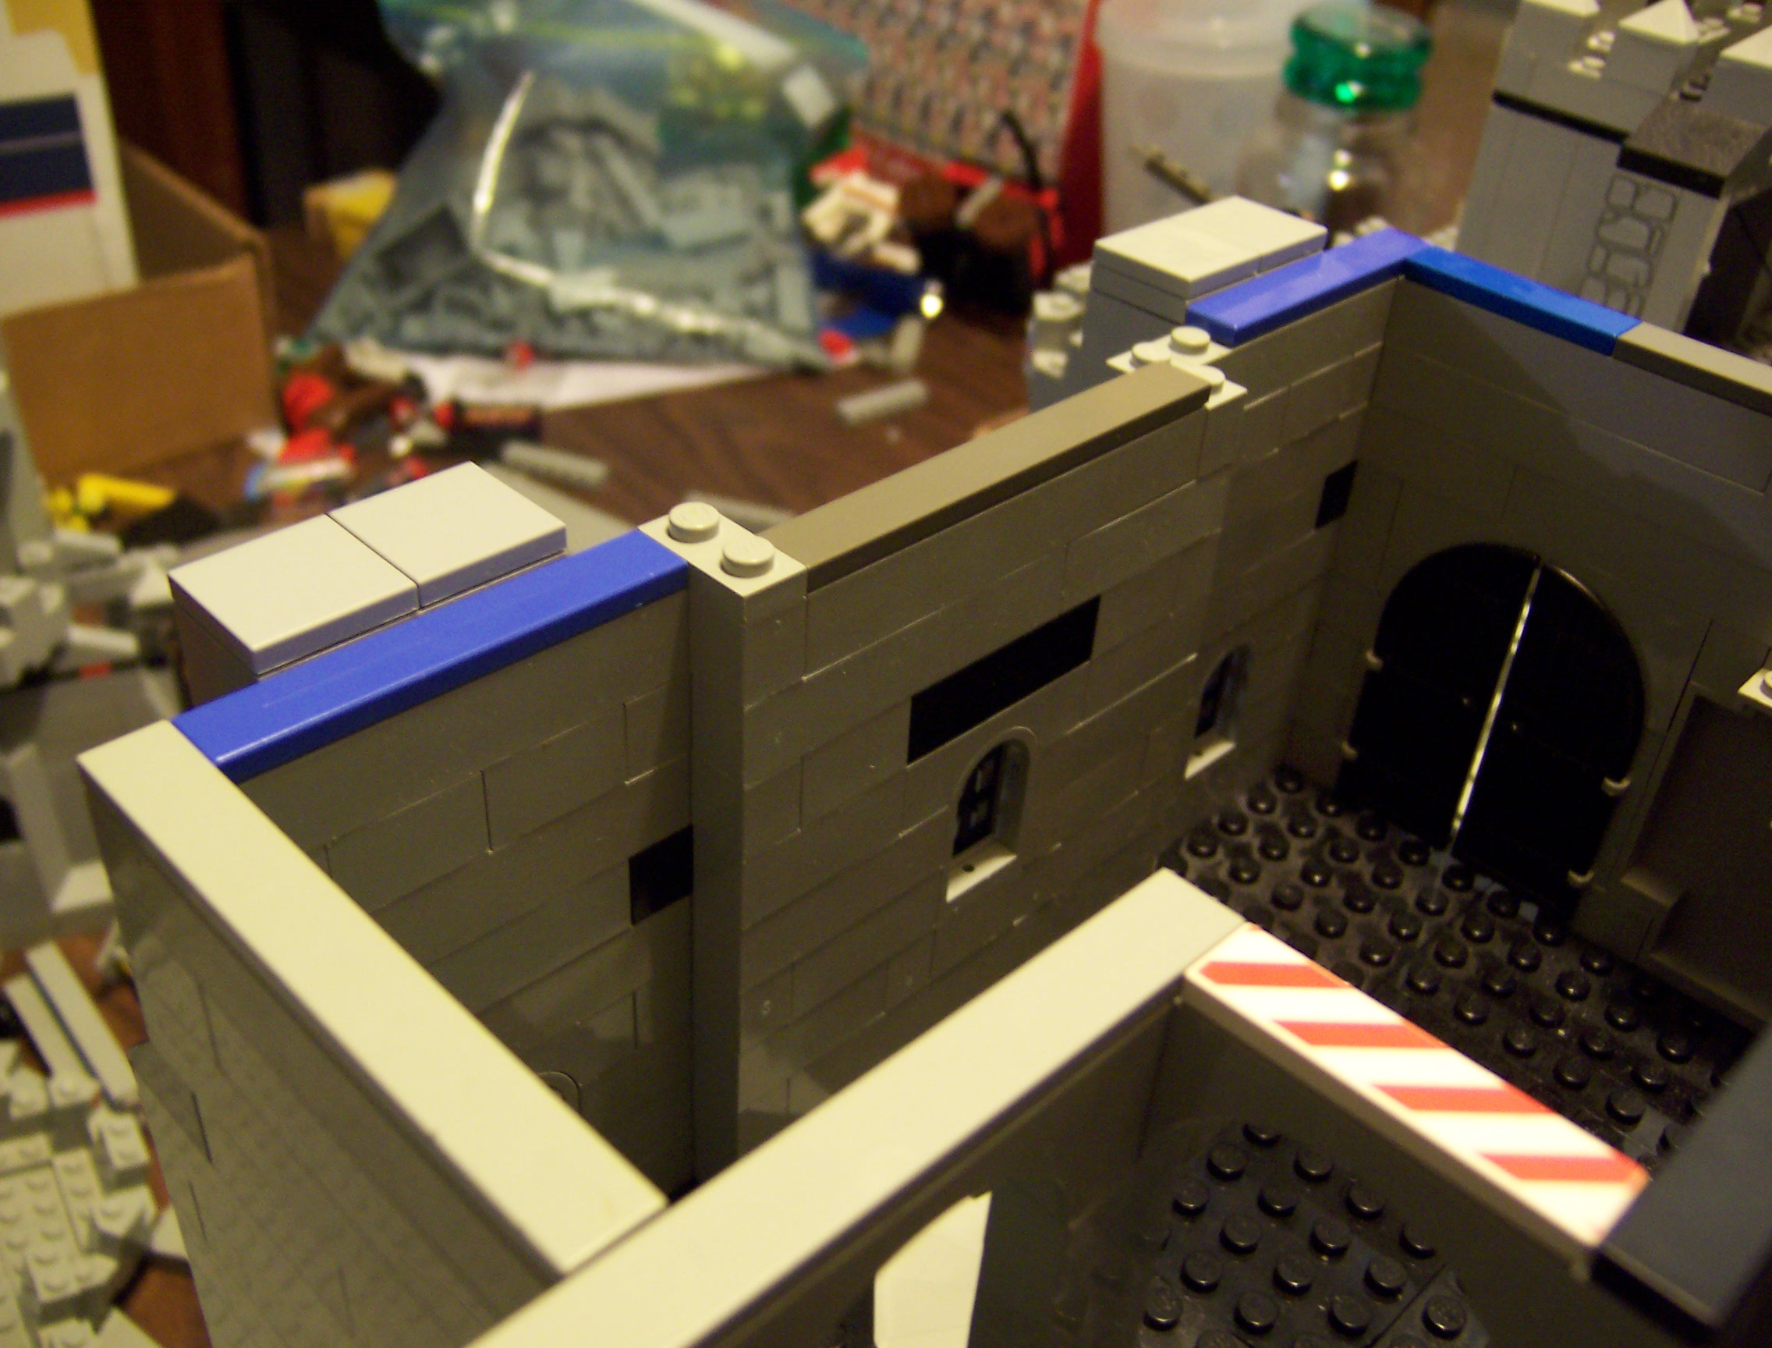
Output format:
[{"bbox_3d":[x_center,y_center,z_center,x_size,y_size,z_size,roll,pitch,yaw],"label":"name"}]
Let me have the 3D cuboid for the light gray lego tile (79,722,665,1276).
[{"bbox_3d":[-0.039,0.021,0.120,0.008,0.003,0.064,-28,46,-36],"label":"light gray lego tile"}]

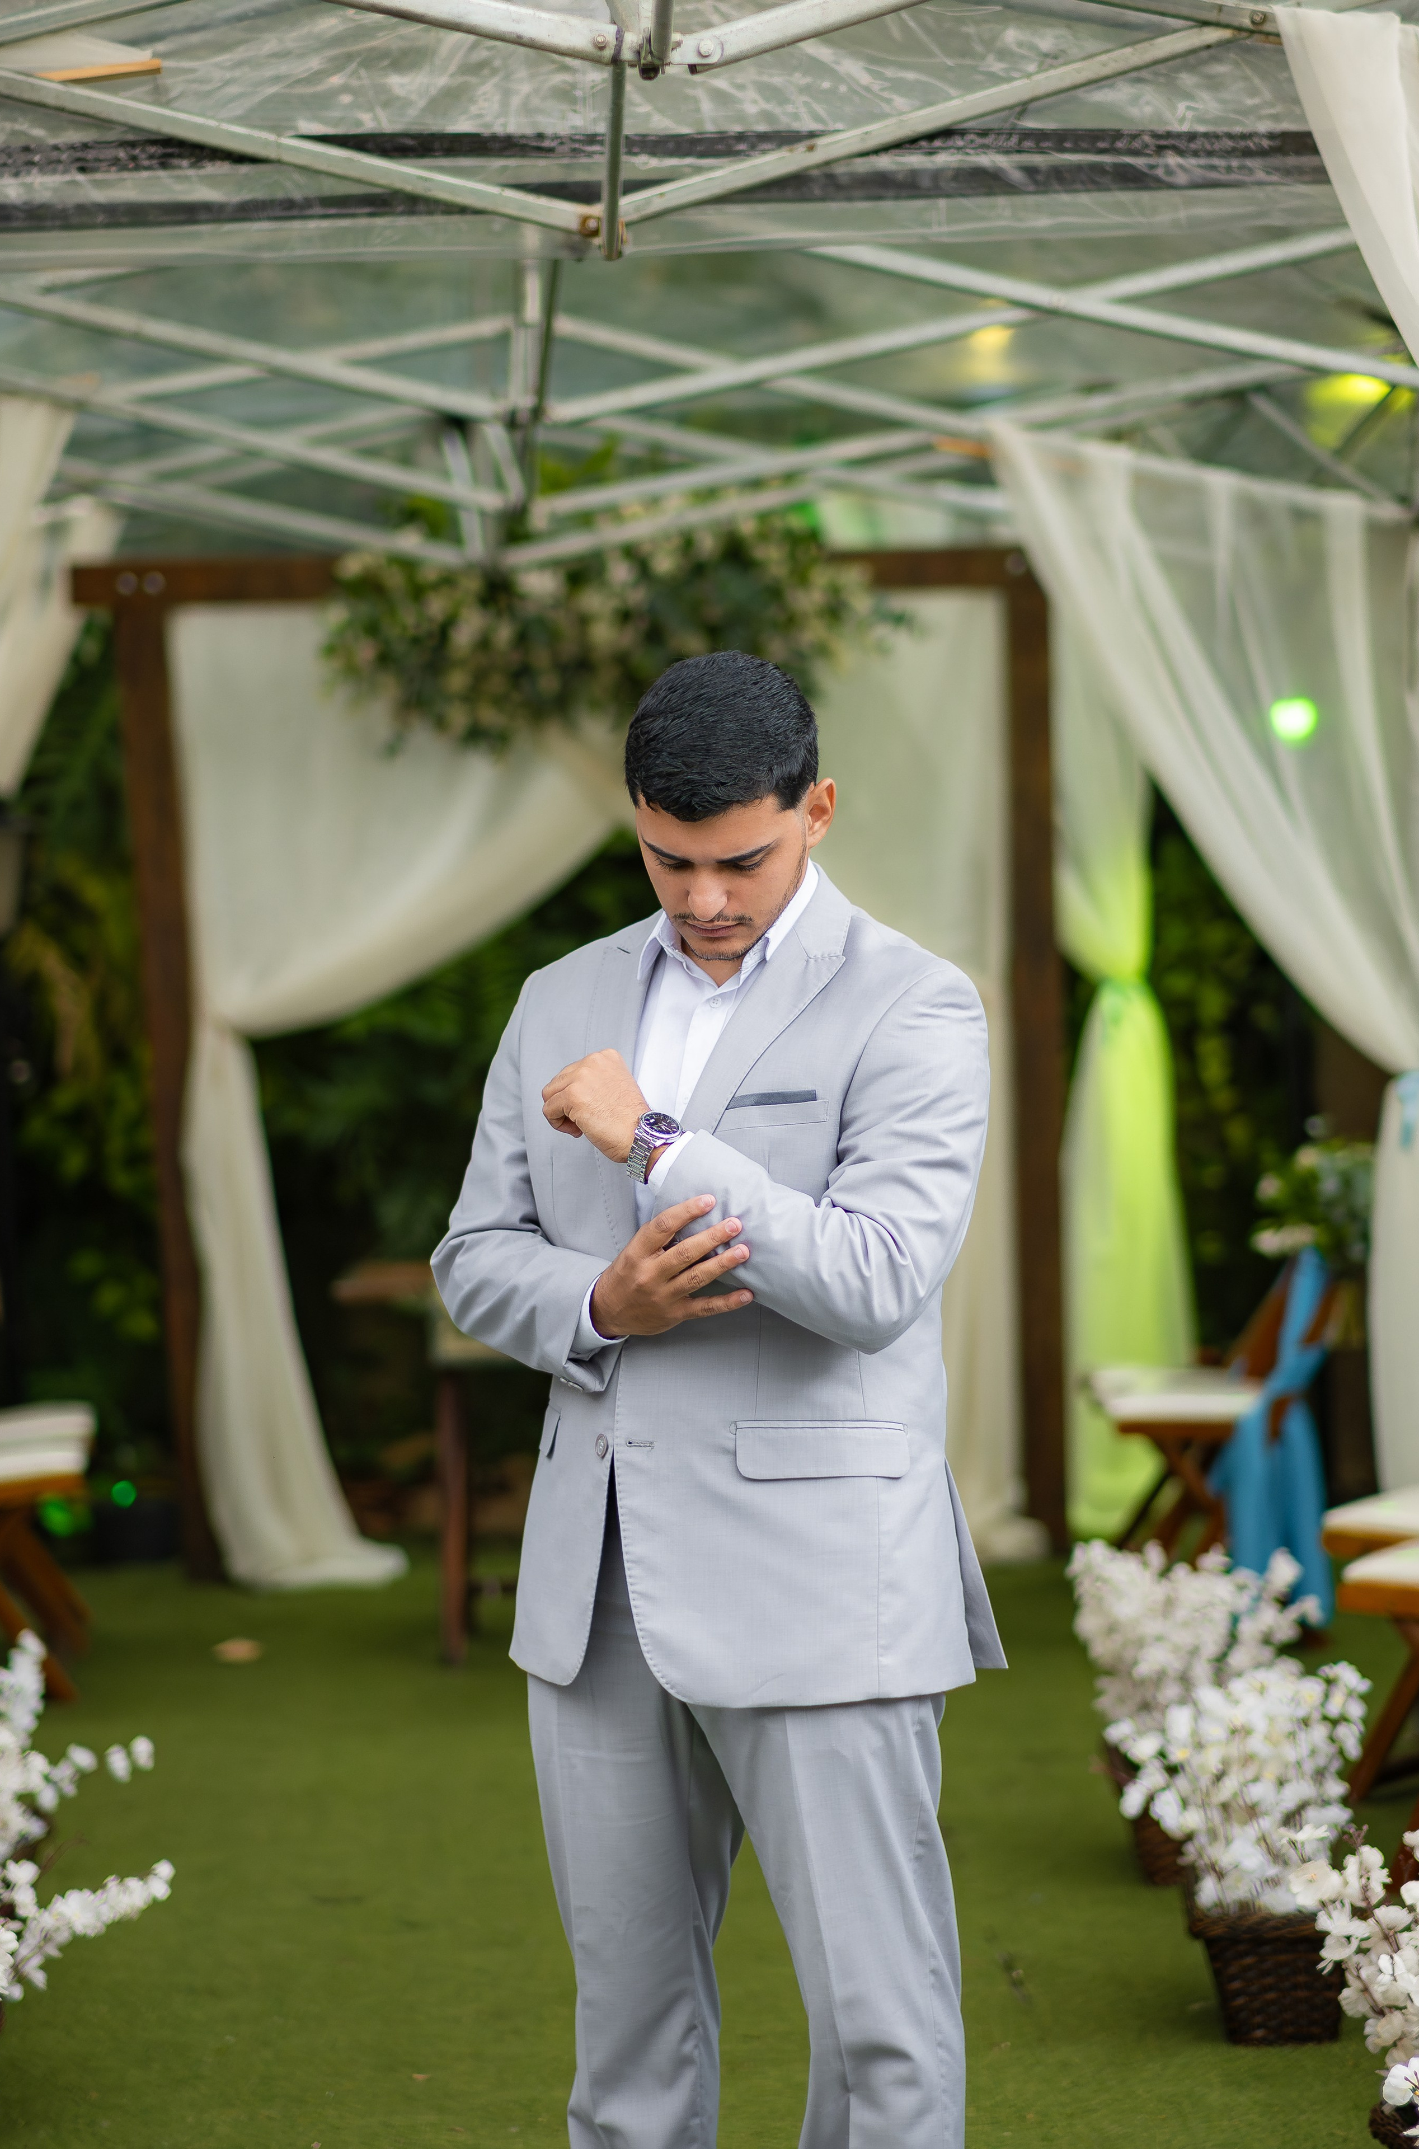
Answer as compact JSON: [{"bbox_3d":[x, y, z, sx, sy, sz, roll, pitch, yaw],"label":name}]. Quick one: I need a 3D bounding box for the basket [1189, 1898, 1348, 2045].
[{"bbox_3d":[0.730,1.148,6.580,0.225,0.180,0.340,-2,3,1],"label":"basket"}]

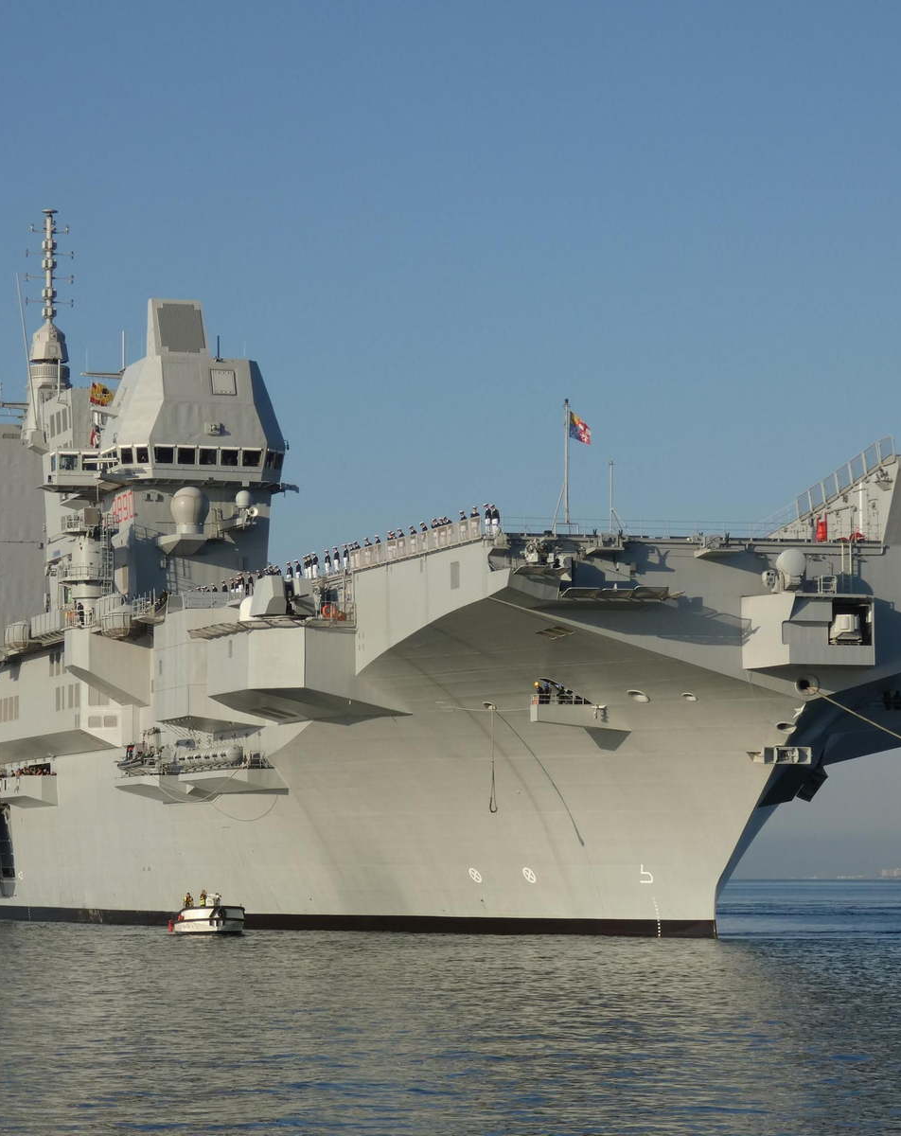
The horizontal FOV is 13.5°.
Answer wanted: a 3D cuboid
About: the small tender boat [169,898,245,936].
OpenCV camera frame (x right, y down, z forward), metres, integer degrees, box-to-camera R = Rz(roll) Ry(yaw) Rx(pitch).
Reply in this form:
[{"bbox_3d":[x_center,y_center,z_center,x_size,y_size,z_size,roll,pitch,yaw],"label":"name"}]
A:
[{"bbox_3d":[-14.700,21.250,232.700,3.600,2.500,6.800,1,-5,-10],"label":"small tender boat"}]

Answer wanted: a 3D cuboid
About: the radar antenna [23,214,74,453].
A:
[{"bbox_3d":[-33.500,-20.100,318.000,4.200,19.700,3.900,1,-5,-18],"label":"radar antenna"}]

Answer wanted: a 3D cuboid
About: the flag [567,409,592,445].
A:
[{"bbox_3d":[6.850,-7.320,199.500,1.250,1.800,0.300,0,-5,0],"label":"flag"}]

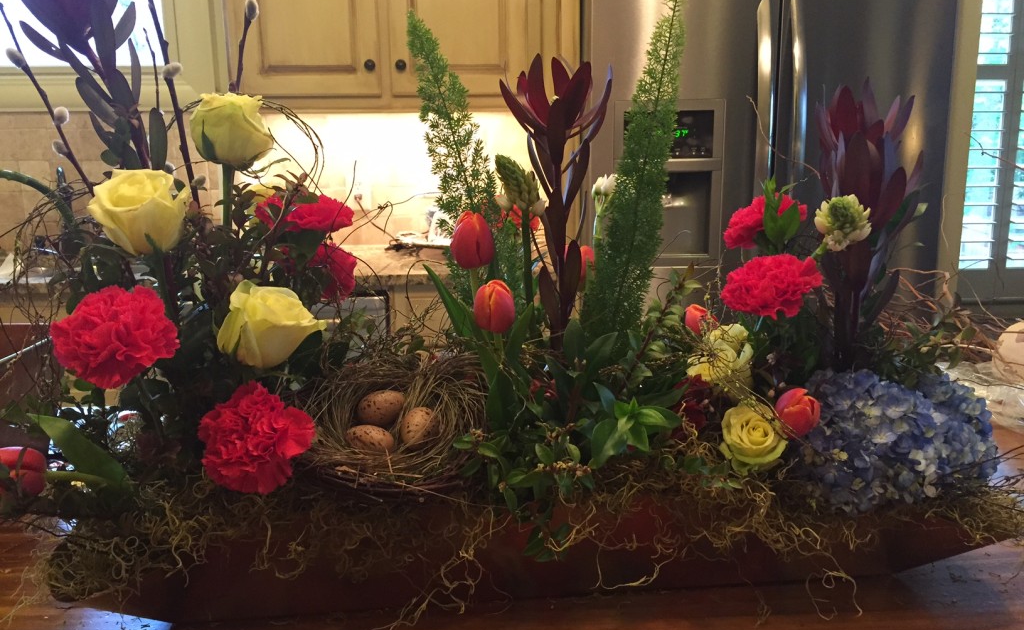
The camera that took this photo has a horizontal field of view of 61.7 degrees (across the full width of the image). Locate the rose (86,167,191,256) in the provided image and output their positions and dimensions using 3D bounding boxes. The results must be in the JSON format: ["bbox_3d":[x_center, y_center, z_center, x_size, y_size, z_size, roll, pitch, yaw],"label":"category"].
[{"bbox_3d":[-0.234,-0.064,0.535,0.062,0.052,0.062,-7,19,0],"label":"rose"}]

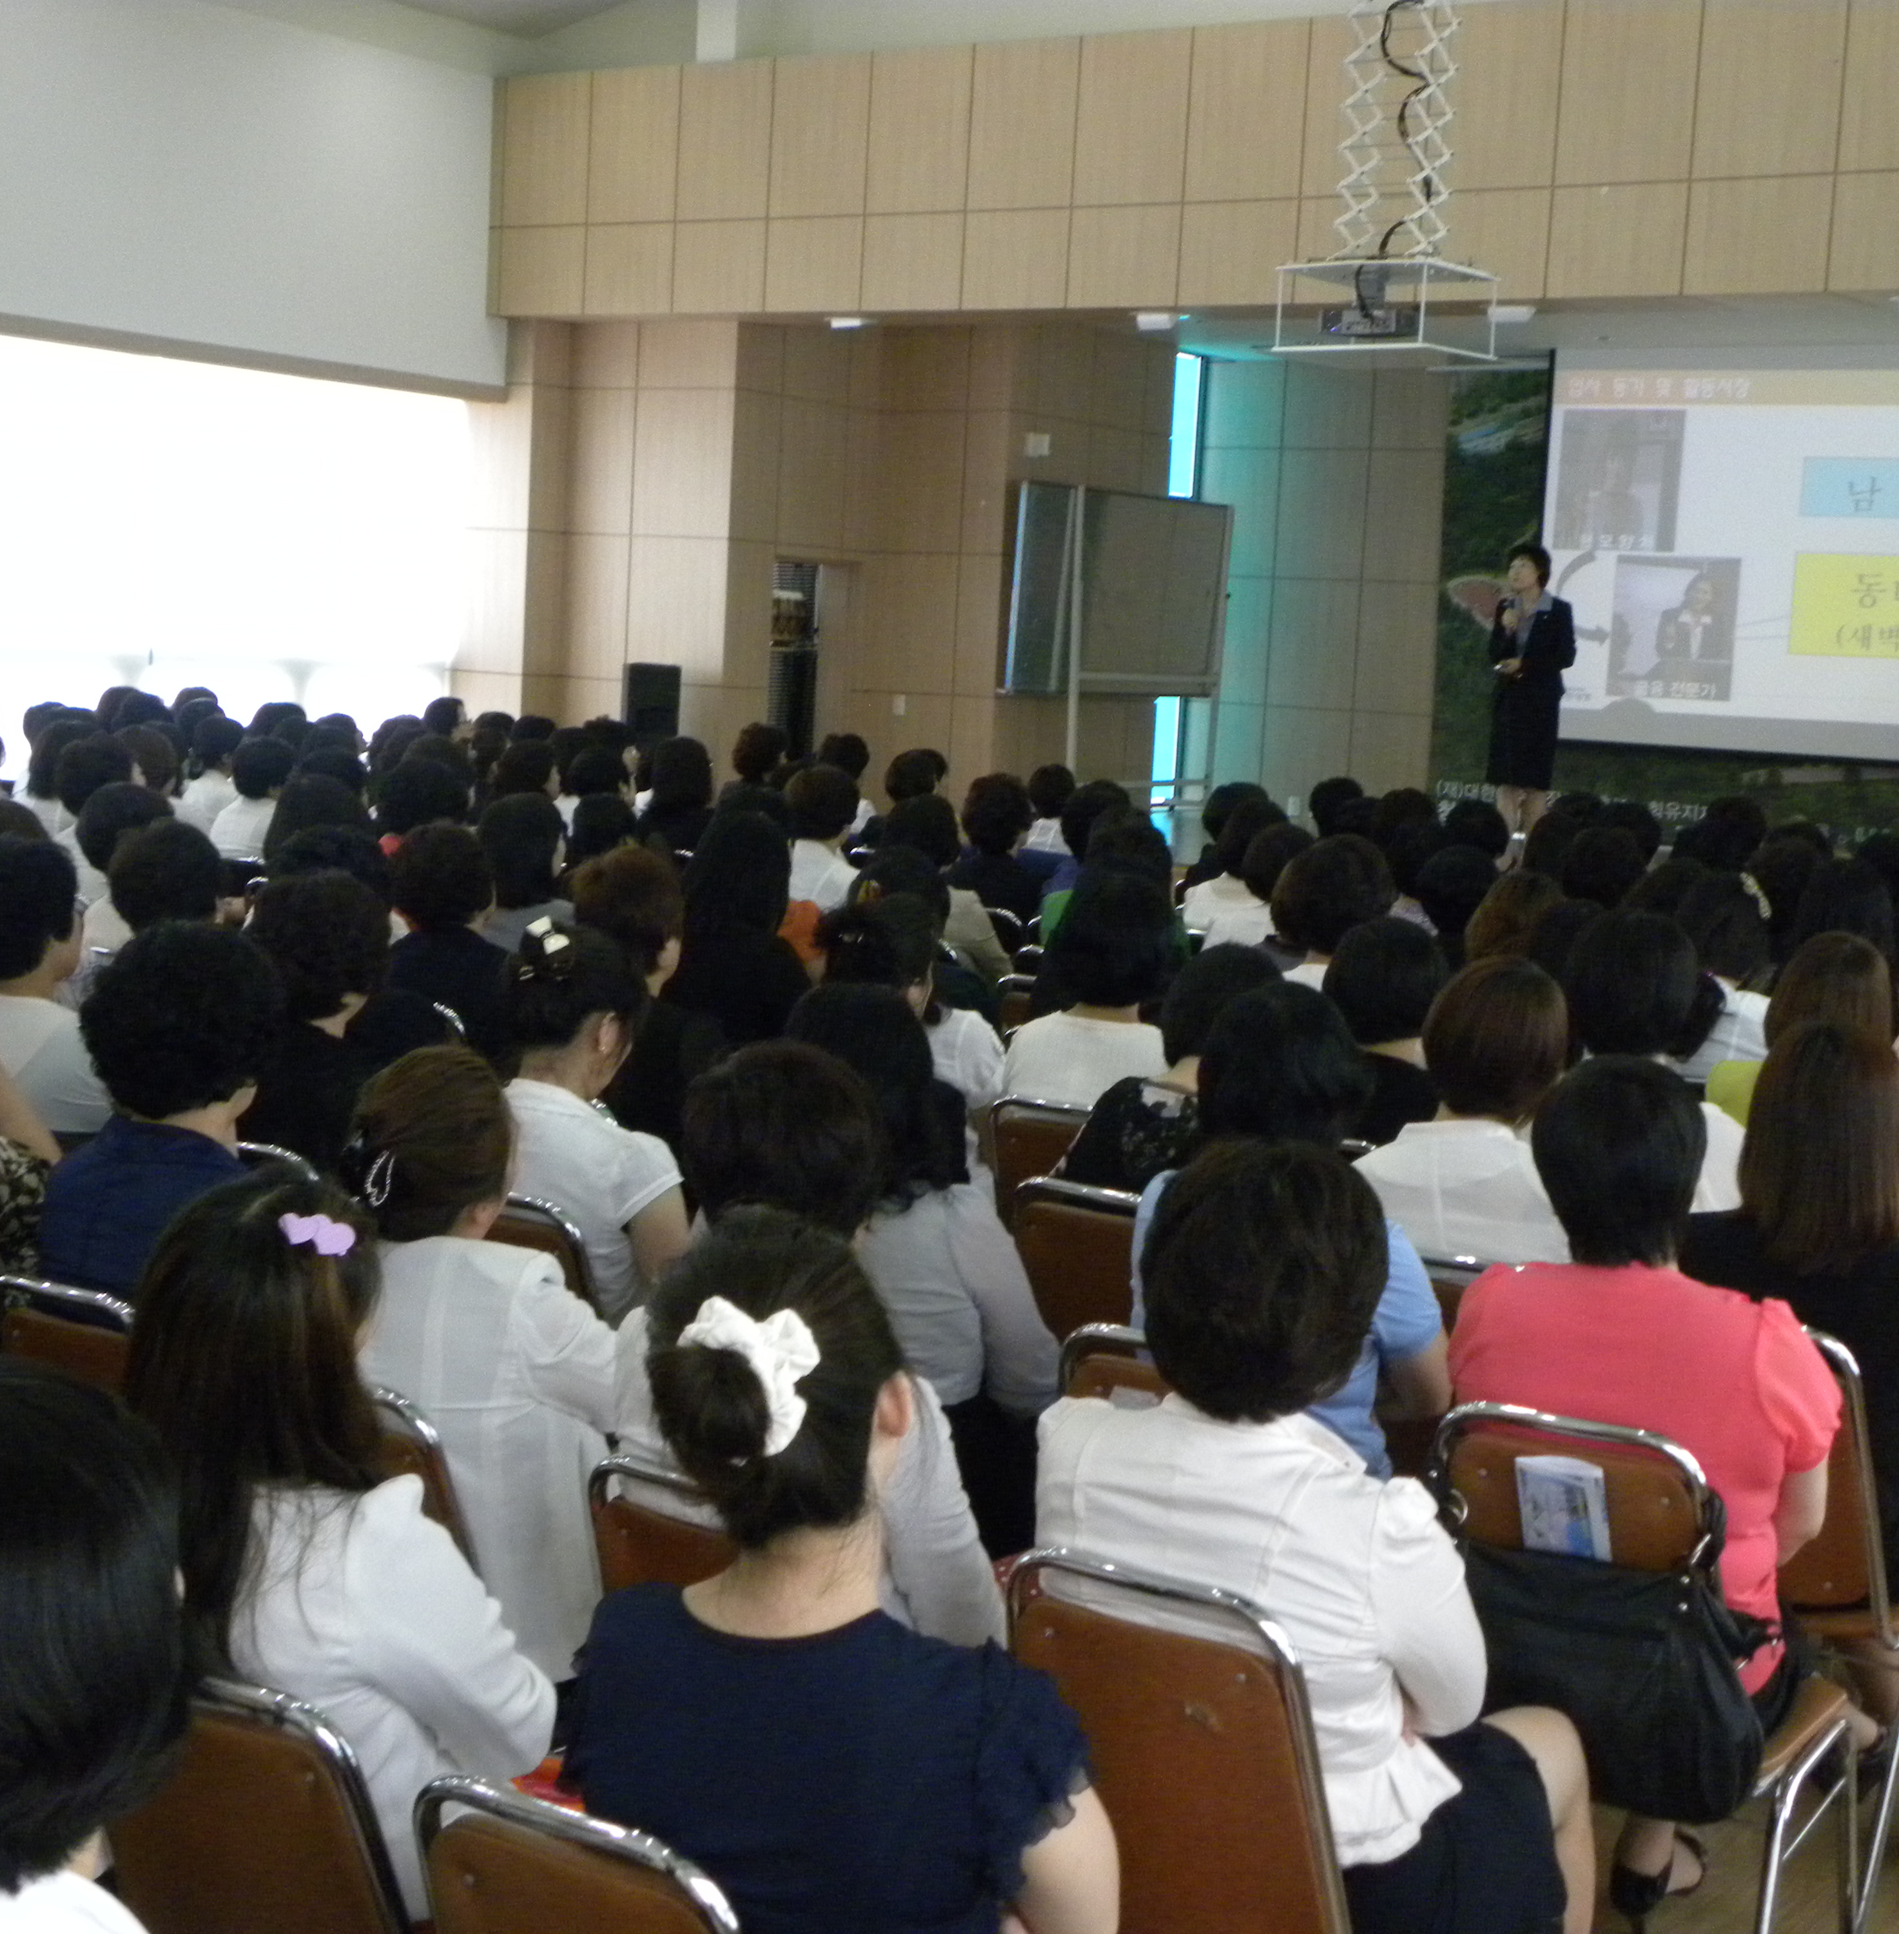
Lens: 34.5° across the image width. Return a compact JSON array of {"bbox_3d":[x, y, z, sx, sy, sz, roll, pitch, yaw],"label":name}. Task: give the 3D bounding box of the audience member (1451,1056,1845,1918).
[{"bbox_3d":[0.934,0.741,4.217,0.500,1.280,0.720,6,7,28],"label":"audience member"}]

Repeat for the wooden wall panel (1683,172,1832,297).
[{"bbox_3d":[3.863,-3.487,14.563,0.715,0.541,0.030,8,8,35],"label":"wooden wall panel"}]

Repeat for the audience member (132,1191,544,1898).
[{"bbox_3d":[-0.521,0.807,2.919,0.470,1.280,0.720,7,7,34],"label":"audience member"}]

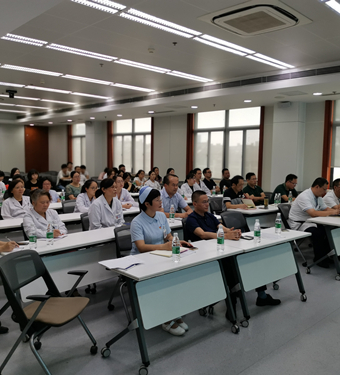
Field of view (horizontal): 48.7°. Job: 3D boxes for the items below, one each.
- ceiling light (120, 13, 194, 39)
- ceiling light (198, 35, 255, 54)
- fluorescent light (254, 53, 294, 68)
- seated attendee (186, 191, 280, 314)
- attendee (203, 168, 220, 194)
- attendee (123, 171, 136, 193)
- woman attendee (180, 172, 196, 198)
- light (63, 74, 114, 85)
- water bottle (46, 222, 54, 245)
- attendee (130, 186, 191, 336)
[{"bbox_3d":[-0.113,-1.920,4.464,1.110,0.060,0.085,-4,7,-44],"label":"ceiling light"},{"bbox_3d":[0.856,-2.044,5.340,1.169,0.070,0.107,-4,7,-44],"label":"ceiling light"},{"bbox_3d":[1.743,-2.102,6.199,1.193,0.070,0.114,-4,7,-44],"label":"fluorescent light"},{"bbox_3d":[0.573,0.661,4.026,0.820,1.250,0.700,6,7,42],"label":"seated attendee"},{"bbox_3d":[0.900,0.251,8.312,0.550,1.320,0.800,-4,7,-43],"label":"attendee"},{"bbox_3d":[-0.908,0.228,8.708,0.470,1.180,0.740,-4,7,-44],"label":"attendee"},{"bbox_3d":[0.518,0.316,7.724,0.480,1.220,0.740,-4,7,-44],"label":"woman attendee"},{"bbox_3d":[-1.669,-2.234,7.811,1.155,0.060,0.198,-4,7,-44],"label":"light"},{"bbox_3d":[-1.103,0.413,3.470,0.066,0.228,0.066,-4,7,-44],"label":"water bottle"},{"bbox_3d":[-0.119,0.636,3.479,0.500,1.285,0.700,-4,7,-44],"label":"attendee"}]

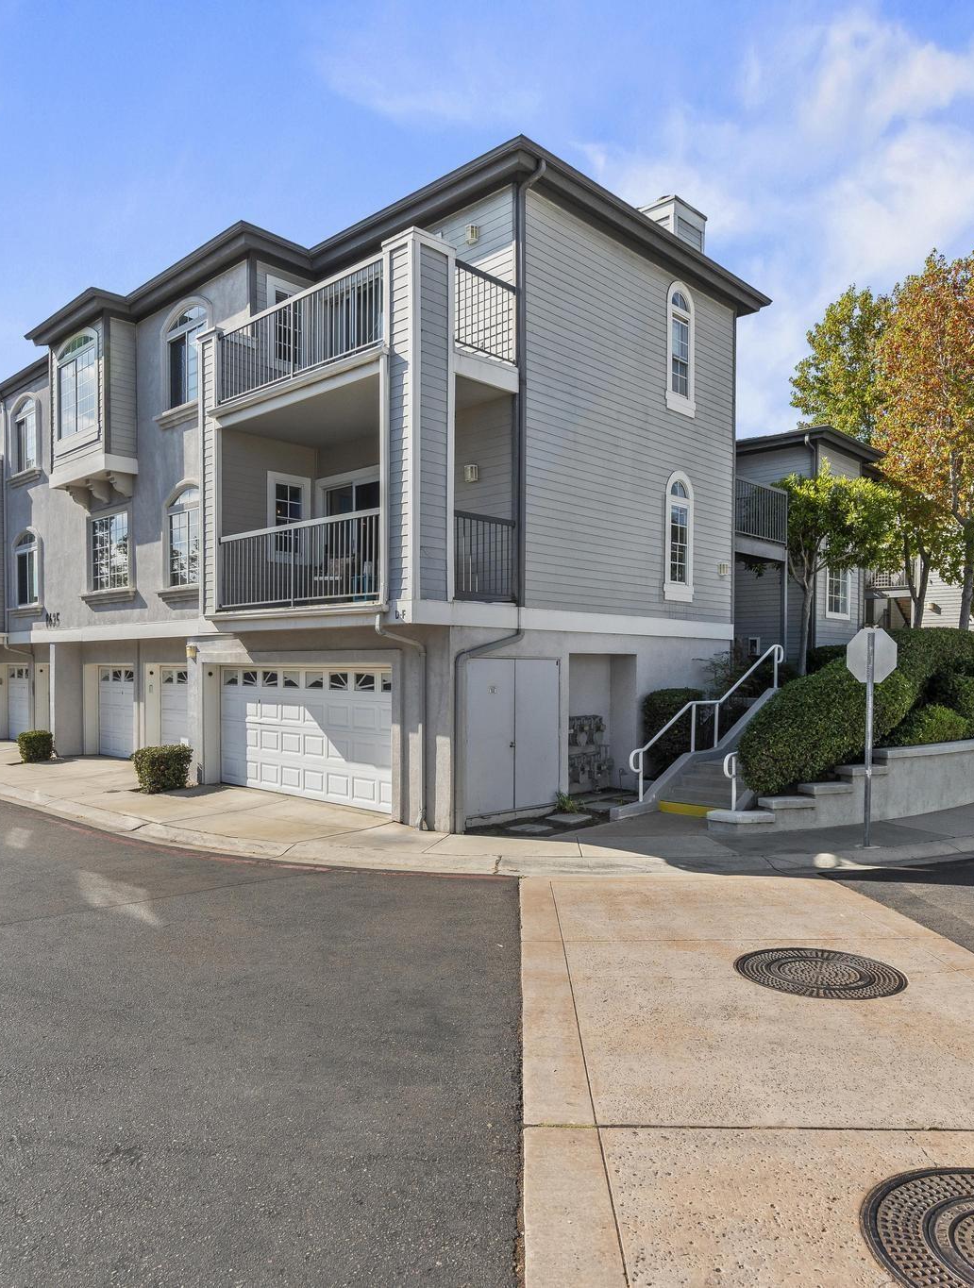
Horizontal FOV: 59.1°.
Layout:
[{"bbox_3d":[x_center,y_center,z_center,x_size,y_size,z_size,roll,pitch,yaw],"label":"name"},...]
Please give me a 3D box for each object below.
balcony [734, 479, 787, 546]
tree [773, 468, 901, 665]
[{"bbox_3d":[5.497,-2.662,17.200,0.090,1.080,2.200,-1,-2,44],"label":"balcony"},{"bbox_3d":[6.648,-1.448,16.300,2.400,3.850,2.300,0,-1,0],"label":"tree"}]

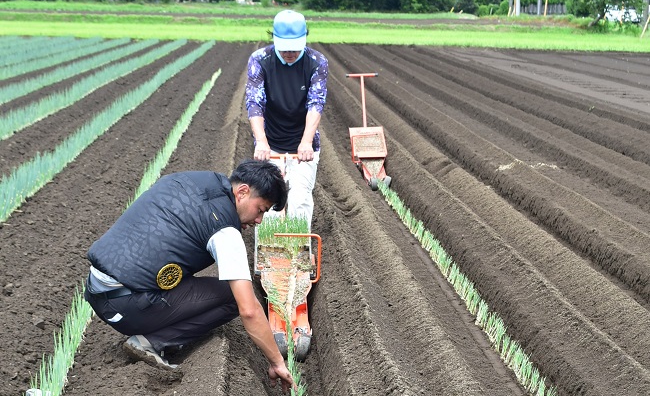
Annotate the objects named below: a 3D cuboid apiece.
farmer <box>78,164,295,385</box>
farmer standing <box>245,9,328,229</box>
[{"bbox_3d":[-0.565,0.285,4.784,0.860,0.920,0.600,1,10,5],"label":"farmer"},{"bbox_3d":[-0.216,-0.247,6.347,0.470,1.580,0.480,0,10,-2],"label":"farmer standing"}]

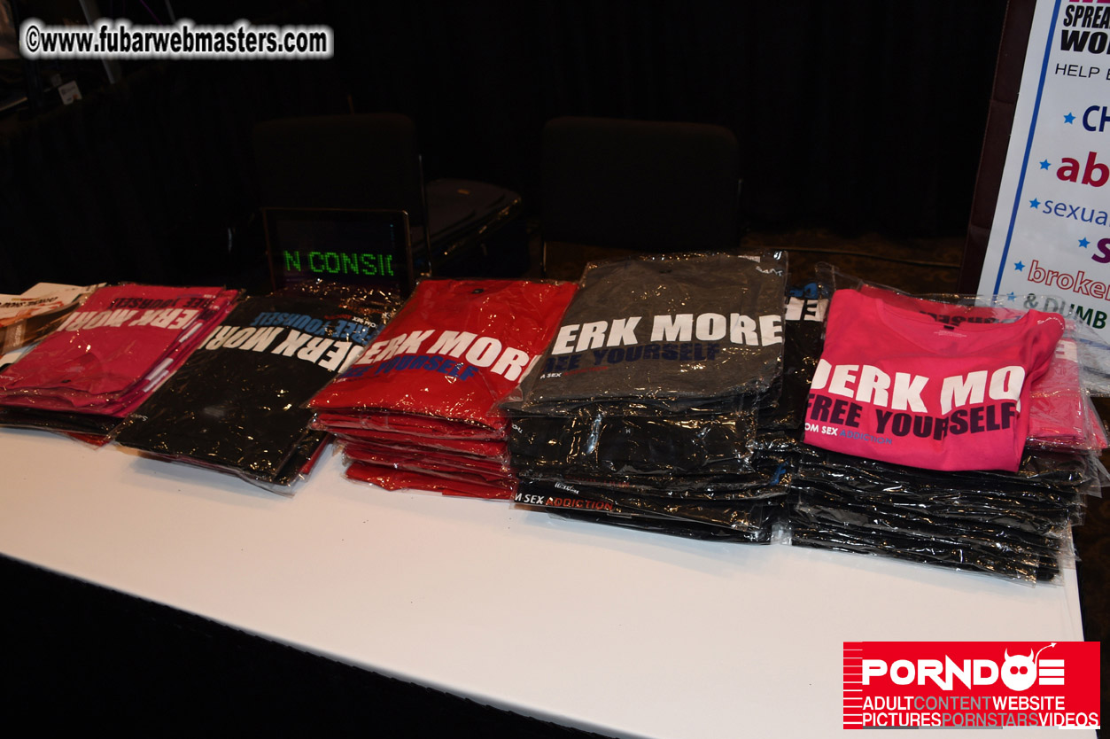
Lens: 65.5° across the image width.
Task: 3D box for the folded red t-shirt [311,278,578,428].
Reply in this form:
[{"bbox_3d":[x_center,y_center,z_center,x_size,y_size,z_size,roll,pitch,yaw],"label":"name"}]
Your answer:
[{"bbox_3d":[-0.170,-0.042,1.473,0.310,0.035,0.435,6,35,16],"label":"folded red t-shirt"}]

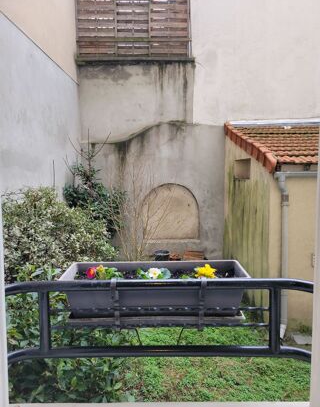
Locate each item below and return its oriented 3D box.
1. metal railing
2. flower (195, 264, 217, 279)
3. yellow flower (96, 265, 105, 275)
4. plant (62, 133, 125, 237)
[{"bbox_3d":[-0.002,0.352,0.935,0.930,0.245,0.100,0,5,0],"label":"metal railing"},{"bbox_3d":[0.153,0.229,1.080,0.071,0.047,0.060,0,5,0],"label":"flower"},{"bbox_3d":[-0.200,0.222,1.080,0.028,0.034,0.026,0,5,0],"label":"yellow flower"},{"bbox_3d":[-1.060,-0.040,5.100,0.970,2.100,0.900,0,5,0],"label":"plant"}]

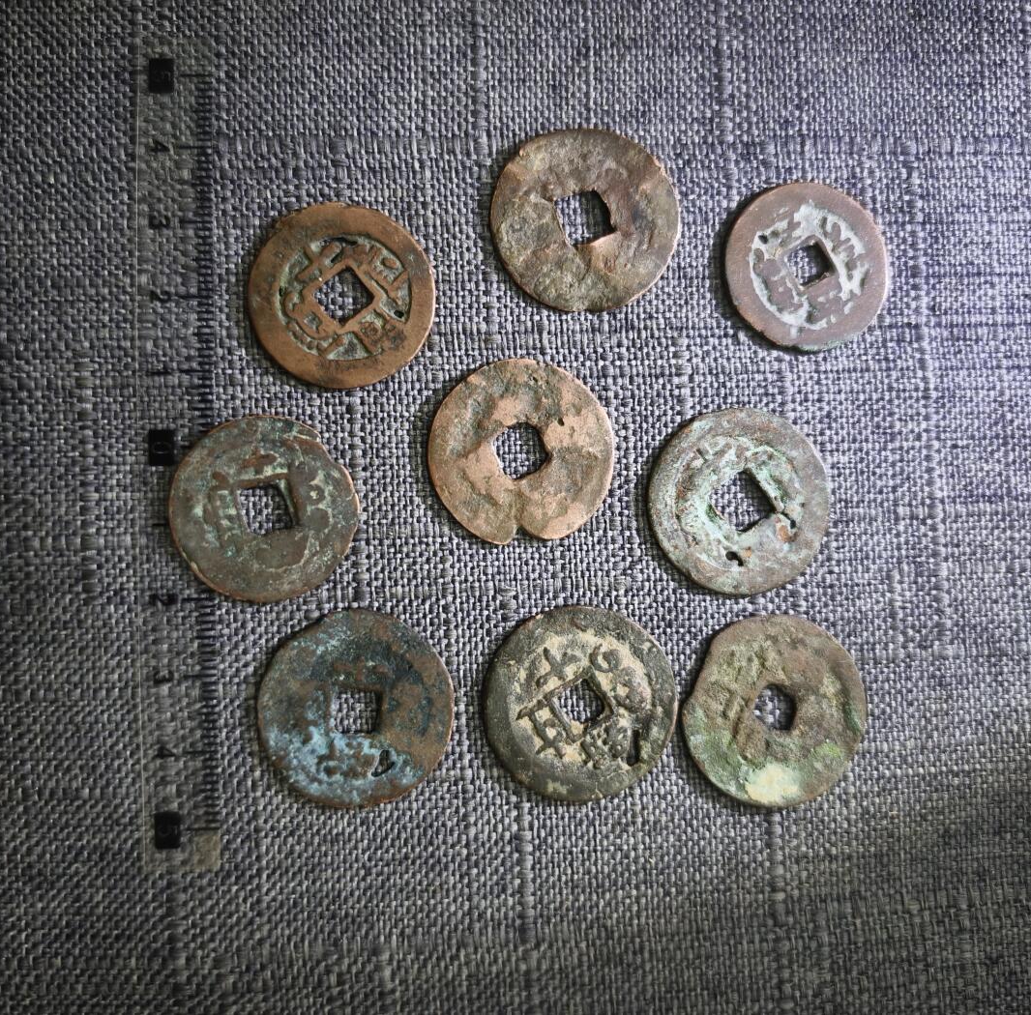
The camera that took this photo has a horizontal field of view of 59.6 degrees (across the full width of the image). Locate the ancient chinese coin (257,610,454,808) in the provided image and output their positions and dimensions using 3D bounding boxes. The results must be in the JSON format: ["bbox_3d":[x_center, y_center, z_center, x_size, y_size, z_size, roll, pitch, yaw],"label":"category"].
[{"bbox_3d":[-0.021,0.027,0.119,0.026,0.002,0.026,0,88,-7],"label":"ancient chinese coin"}]

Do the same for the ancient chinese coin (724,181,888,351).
[{"bbox_3d":[0.042,-0.035,0.129,0.025,0.002,0.025,0,88,-7],"label":"ancient chinese coin"}]

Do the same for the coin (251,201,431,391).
[{"bbox_3d":[-0.023,-0.029,0.121,0.025,0.002,0.025,0,88,-7],"label":"coin"}]

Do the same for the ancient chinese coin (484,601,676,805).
[{"bbox_3d":[0.009,0.027,0.123,0.027,0.002,0.027,0,88,-7],"label":"ancient chinese coin"}]

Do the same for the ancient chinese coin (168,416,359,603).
[{"bbox_3d":[-0.033,0.000,0.119,0.025,0.002,0.025,0,88,-7],"label":"ancient chinese coin"}]

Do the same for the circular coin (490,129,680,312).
[{"bbox_3d":[0.010,-0.040,0.125,0.026,0.002,0.026,0,88,-7],"label":"circular coin"}]

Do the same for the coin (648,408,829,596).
[{"bbox_3d":[0.032,-0.001,0.126,0.027,0.002,0.027,0,88,-7],"label":"coin"}]

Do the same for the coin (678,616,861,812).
[{"bbox_3d":[0.036,0.029,0.126,0.027,0.002,0.027,0,88,-7],"label":"coin"}]

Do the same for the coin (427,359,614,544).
[{"bbox_3d":[0.001,-0.008,0.123,0.026,0.002,0.026,0,88,-7],"label":"coin"}]

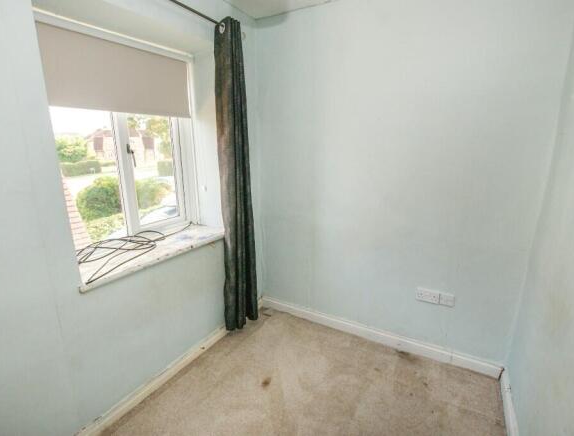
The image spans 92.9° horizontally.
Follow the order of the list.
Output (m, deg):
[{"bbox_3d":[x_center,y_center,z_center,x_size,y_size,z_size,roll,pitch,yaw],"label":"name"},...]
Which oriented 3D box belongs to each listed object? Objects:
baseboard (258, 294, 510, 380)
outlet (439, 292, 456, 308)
[{"bbox_3d":[0.559,0.889,2.157,1.825,0.088,0.018,7,15,30],"label":"baseboard"},{"bbox_3d":[1.047,0.542,1.781,0.087,0.087,0.012,7,15,30],"label":"outlet"}]

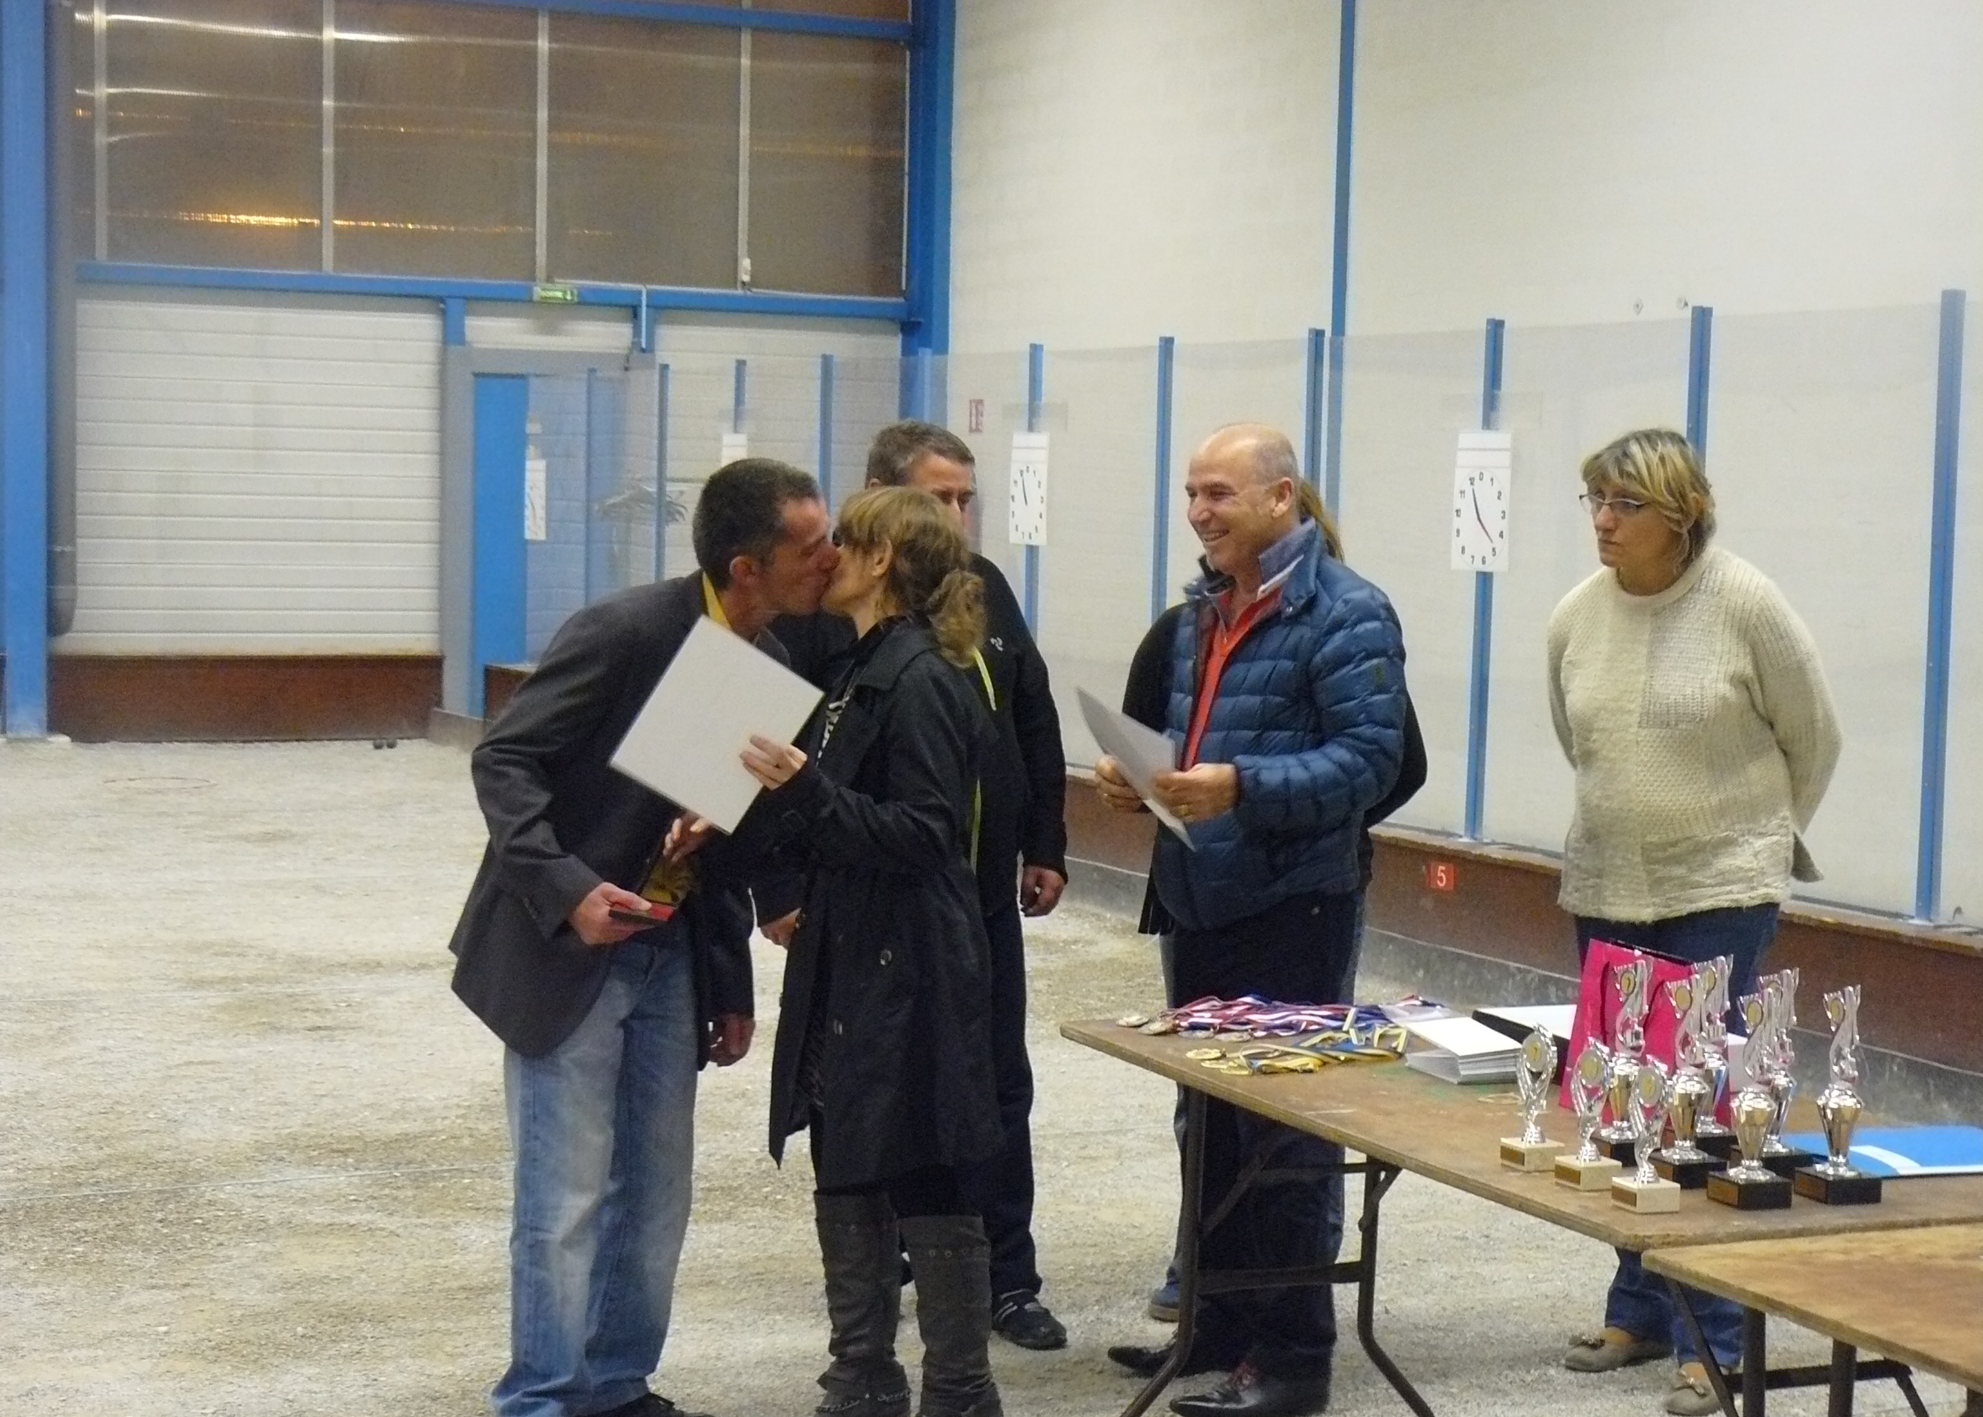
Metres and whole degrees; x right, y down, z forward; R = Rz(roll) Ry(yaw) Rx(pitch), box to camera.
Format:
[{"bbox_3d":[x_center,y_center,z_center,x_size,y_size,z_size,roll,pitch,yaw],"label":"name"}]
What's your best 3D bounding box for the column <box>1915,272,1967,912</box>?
[{"bbox_3d":[2.526,-0.265,9.299,0.050,1.675,0.055,-1,4,-26],"label":"column"}]

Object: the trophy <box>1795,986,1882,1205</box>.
[{"bbox_3d":[1.058,0.479,4.342,0.073,0.265,0.073,0,4,-22],"label":"trophy"}]

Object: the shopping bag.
[{"bbox_3d":[0.914,0.456,4.875,0.120,0.235,0.265,0,4,-23],"label":"shopping bag"}]

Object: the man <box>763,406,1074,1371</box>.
[{"bbox_3d":[-0.137,0.311,6.714,0.570,1.720,0.400,1,4,-8],"label":"man"}]

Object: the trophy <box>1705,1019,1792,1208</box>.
[{"bbox_3d":[0.938,0.480,4.300,0.073,0.262,0.073,0,4,-22],"label":"trophy"}]

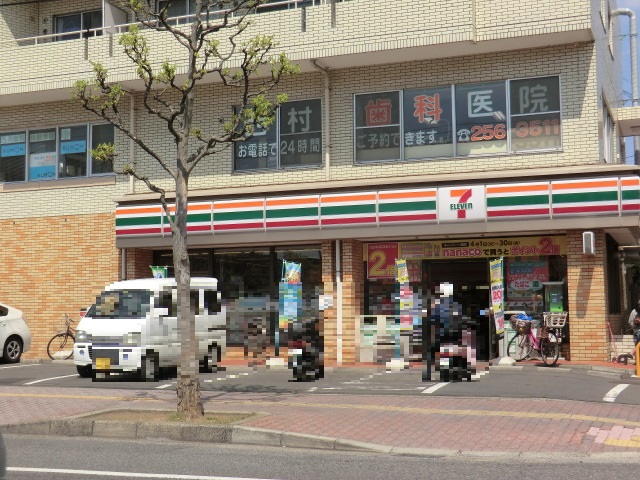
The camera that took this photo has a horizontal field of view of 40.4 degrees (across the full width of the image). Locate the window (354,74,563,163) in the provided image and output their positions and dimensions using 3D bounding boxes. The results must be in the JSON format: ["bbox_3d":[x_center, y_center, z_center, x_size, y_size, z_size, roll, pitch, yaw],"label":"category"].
[{"bbox_3d":[2.818,-2.485,18.263,4.370,1.560,0.120,-2,-5,19],"label":"window"}]

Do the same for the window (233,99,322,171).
[{"bbox_3d":[-0.974,-2.344,19.595,2.155,1.510,0.120,-2,-5,19],"label":"window"}]

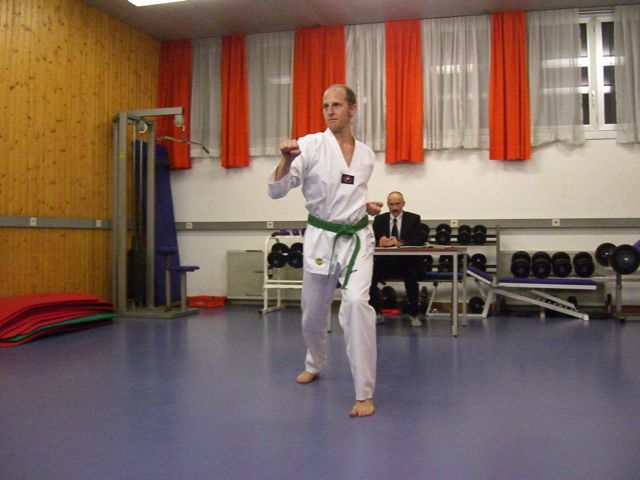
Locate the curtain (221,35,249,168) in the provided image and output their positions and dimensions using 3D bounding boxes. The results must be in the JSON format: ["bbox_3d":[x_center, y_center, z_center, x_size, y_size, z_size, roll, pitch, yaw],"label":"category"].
[{"bbox_3d":[-1.061,-1.725,8.720,0.340,1.670,0.120,0,0,15],"label":"curtain"}]

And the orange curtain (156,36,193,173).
[{"bbox_3d":[-1.802,-1.663,8.694,0.482,1.581,0.130,0,0,13],"label":"orange curtain"}]

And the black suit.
[{"bbox_3d":[0.770,0.220,7.030,0.550,1.040,0.600,0,0,12],"label":"black suit"}]

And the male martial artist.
[{"bbox_3d":[0.013,0.004,3.836,0.648,1.690,0.940,0,0,-14],"label":"male martial artist"}]

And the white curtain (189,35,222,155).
[{"bbox_3d":[-1.400,-1.755,8.650,0.430,1.500,0.110,0,0,15],"label":"white curtain"}]

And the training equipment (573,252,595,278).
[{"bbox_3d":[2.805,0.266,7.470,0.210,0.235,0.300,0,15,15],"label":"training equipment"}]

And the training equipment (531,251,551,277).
[{"bbox_3d":[2.390,0.265,7.580,0.205,0.205,0.350,0,13,15],"label":"training equipment"}]

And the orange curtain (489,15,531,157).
[{"bbox_3d":[2.097,-1.700,7.758,0.437,1.642,0.130,0,0,13],"label":"orange curtain"}]

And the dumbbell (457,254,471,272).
[{"bbox_3d":[1.593,0.270,7.800,0.165,0.180,0.280,0,15,15],"label":"dumbbell"}]

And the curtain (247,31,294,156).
[{"bbox_3d":[-0.594,-1.745,8.403,0.600,1.492,0.130,0,0,13],"label":"curtain"}]

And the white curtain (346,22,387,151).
[{"bbox_3d":[0.545,-1.810,8.330,0.480,1.550,0.110,0,0,15],"label":"white curtain"}]

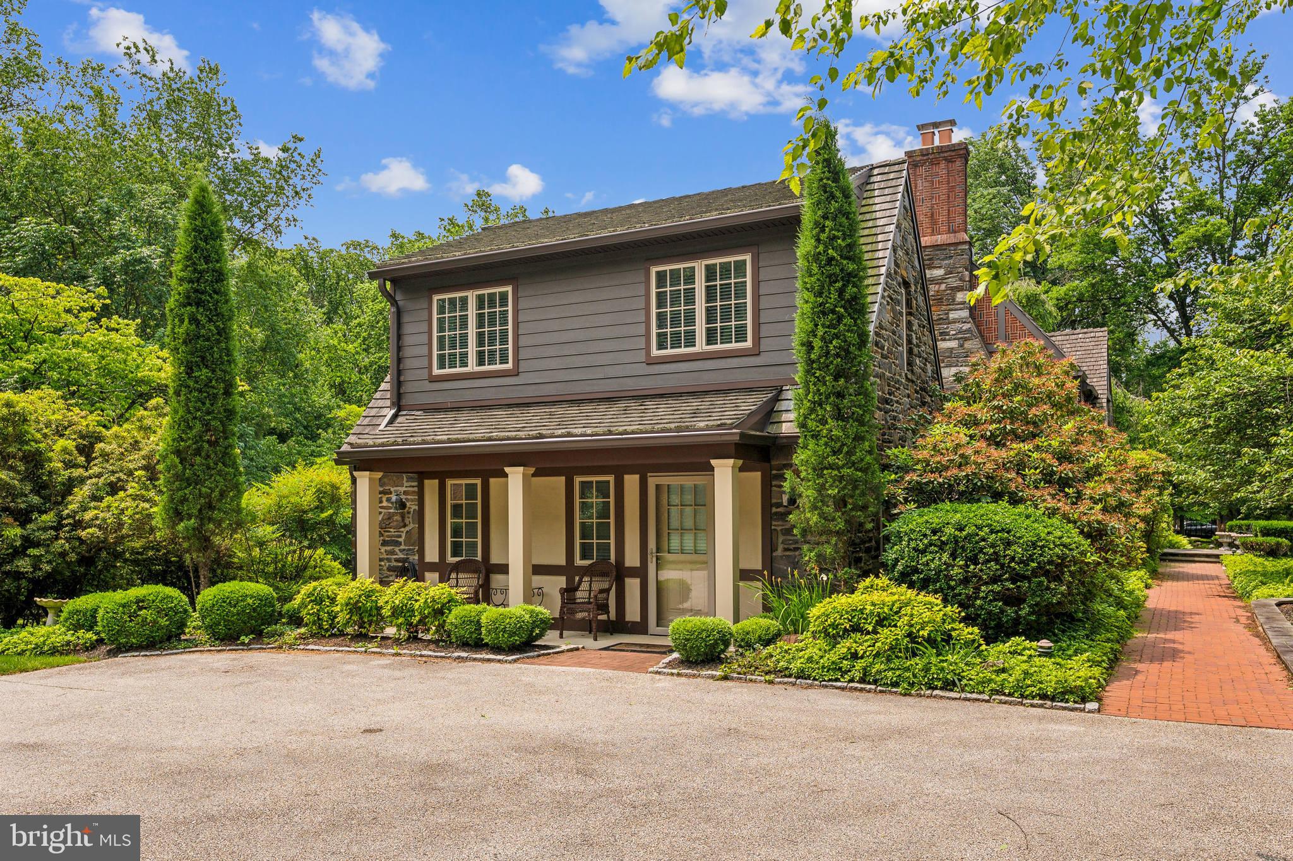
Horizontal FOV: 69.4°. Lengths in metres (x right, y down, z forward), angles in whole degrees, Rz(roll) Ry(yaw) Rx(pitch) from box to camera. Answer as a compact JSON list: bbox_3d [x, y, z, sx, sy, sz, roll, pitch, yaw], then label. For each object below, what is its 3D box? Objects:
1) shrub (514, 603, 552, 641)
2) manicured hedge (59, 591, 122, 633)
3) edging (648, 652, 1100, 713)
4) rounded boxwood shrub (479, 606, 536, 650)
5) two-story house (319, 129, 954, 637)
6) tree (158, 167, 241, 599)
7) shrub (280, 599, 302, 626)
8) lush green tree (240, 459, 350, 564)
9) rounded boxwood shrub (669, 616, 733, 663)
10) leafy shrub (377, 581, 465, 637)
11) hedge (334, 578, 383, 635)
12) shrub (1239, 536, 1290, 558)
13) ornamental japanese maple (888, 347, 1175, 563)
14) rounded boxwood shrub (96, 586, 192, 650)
[{"bbox_3d":[-1.487,2.398,11.600,0.630,0.490,0.620,0,-4,0],"label":"shrub"},{"bbox_3d":[-7.272,2.488,12.600,1.080,0.630,1.050,-3,-5,26],"label":"manicured hedge"},{"bbox_3d":[2.100,2.449,9.389,4.455,0.130,1.342,-3,-5,27],"label":"edging"},{"bbox_3d":[-1.681,2.363,11.300,0.680,0.520,0.660,0,-5,0],"label":"rounded boxwood shrub"},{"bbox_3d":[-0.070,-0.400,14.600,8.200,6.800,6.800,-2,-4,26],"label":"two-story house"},{"bbox_3d":[-6.910,-0.471,14.500,1.280,6.800,1.280,-2,-4,26],"label":"tree"},{"bbox_3d":[-5.066,2.618,13.400,0.460,0.410,0.460,-2,-4,26],"label":"shrub"},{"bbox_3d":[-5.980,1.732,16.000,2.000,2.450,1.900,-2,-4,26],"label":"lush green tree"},{"bbox_3d":[0.590,2.285,10.200,0.700,0.490,0.680,0,-4,0],"label":"rounded boxwood shrub"},{"bbox_3d":[-2.973,2.359,12.350,1.150,0.800,0.900,-2,-4,26],"label":"leafy shrub"},{"bbox_3d":[-3.748,2.317,12.200,0.660,0.790,0.660,-3,-5,26],"label":"hedge"},{"bbox_3d":[16.882,3.165,25.500,1.300,0.640,1.200,-3,-5,26],"label":"shrub"},{"bbox_3d":[5.737,0.719,13.900,3.800,4.020,3.700,-3,-5,26],"label":"ornamental japanese maple"},{"bbox_3d":[-6.384,2.350,11.850,1.150,0.790,1.050,-3,-5,26],"label":"rounded boxwood shrub"}]

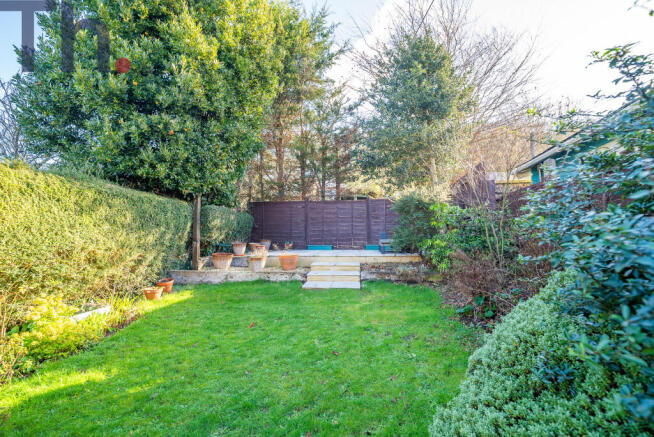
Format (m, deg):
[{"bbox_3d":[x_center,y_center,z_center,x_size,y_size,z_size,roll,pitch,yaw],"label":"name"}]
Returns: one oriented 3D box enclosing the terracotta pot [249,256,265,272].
[{"bbox_3d":[-1.690,1.075,6.970,0.390,0.360,0.390,0,0,0],"label":"terracotta pot"}]

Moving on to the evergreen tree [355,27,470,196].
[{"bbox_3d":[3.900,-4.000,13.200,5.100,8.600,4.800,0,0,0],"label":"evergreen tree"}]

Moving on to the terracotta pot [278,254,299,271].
[{"bbox_3d":[-0.945,1.075,7.180,0.500,0.360,0.500,0,0,0],"label":"terracotta pot"}]

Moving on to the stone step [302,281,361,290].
[{"bbox_3d":[0.125,1.500,6.370,1.200,0.080,0.580,0,0,5],"label":"stone step"}]

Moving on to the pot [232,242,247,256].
[{"bbox_3d":[-2.380,0.840,7.900,0.385,0.320,0.385,0,0,0],"label":"pot"}]

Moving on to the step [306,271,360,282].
[{"bbox_3d":[0.185,1.385,6.930,1.200,0.150,0.550,0,0,5],"label":"step"}]

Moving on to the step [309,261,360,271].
[{"bbox_3d":[0.245,1.240,7.420,1.200,0.145,0.520,0,0,5],"label":"step"}]

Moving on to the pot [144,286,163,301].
[{"bbox_3d":[-3.250,1.410,5.450,0.295,0.210,0.295,0,0,0],"label":"pot"}]

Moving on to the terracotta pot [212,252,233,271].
[{"bbox_3d":[-2.620,1.075,7.300,0.510,0.360,0.510,0,0,0],"label":"terracotta pot"}]

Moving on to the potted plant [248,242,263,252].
[{"bbox_3d":[-2.010,0.860,8.200,0.355,0.290,0.355,0,0,0],"label":"potted plant"}]

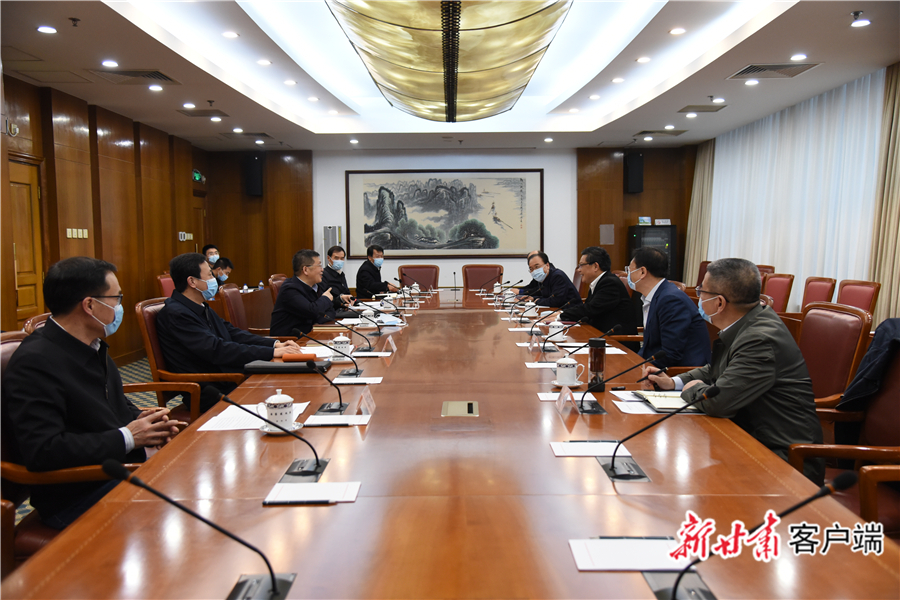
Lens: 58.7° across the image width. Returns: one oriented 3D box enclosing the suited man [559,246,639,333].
[{"bbox_3d":[1.111,0.251,6.215,0.660,1.330,0.540,-1,4,0],"label":"suited man"}]

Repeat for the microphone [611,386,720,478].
[{"bbox_3d":[0.555,0.334,2.071,0.285,0.218,0.080,0,4,0],"label":"microphone"}]

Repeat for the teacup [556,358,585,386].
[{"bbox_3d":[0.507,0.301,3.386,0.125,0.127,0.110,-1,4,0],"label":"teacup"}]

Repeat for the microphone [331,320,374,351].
[{"bbox_3d":[-0.588,0.186,4.592,0.303,0.215,0.210,-1,4,0],"label":"microphone"}]

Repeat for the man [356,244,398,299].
[{"bbox_3d":[-0.819,0.050,9.225,0.680,1.330,0.530,1,4,18],"label":"man"}]

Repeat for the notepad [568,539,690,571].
[{"bbox_3d":[0.339,0.476,1.511,0.213,0.012,0.151,0,4,0],"label":"notepad"}]

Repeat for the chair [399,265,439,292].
[{"bbox_3d":[-0.431,0.046,11.329,0.600,1.060,0.640,0,4,0],"label":"chair"}]

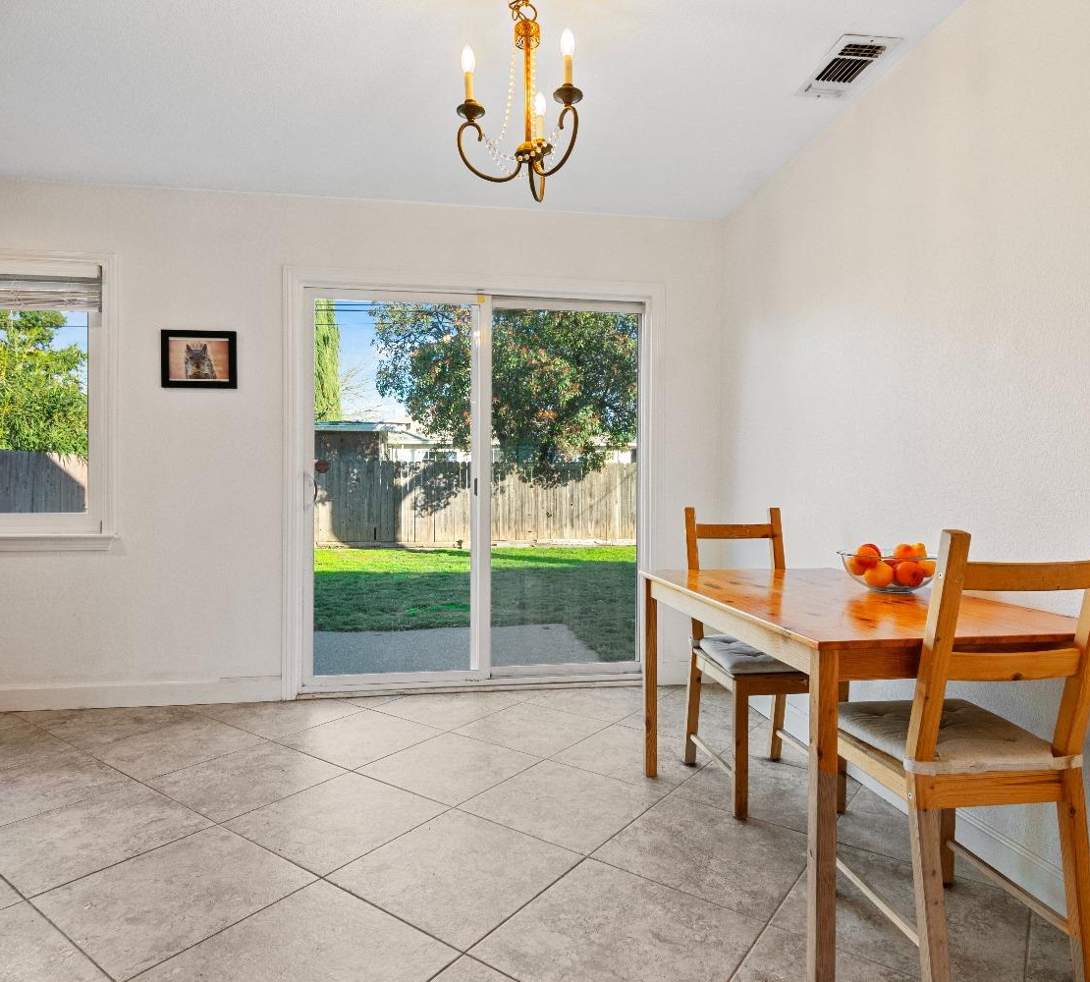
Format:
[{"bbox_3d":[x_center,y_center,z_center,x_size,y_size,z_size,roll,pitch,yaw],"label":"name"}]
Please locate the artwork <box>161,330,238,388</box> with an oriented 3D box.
[{"bbox_3d":[-1.701,-0.645,3.231,0.351,0.281,0.020,0,0,-7],"label":"artwork"}]

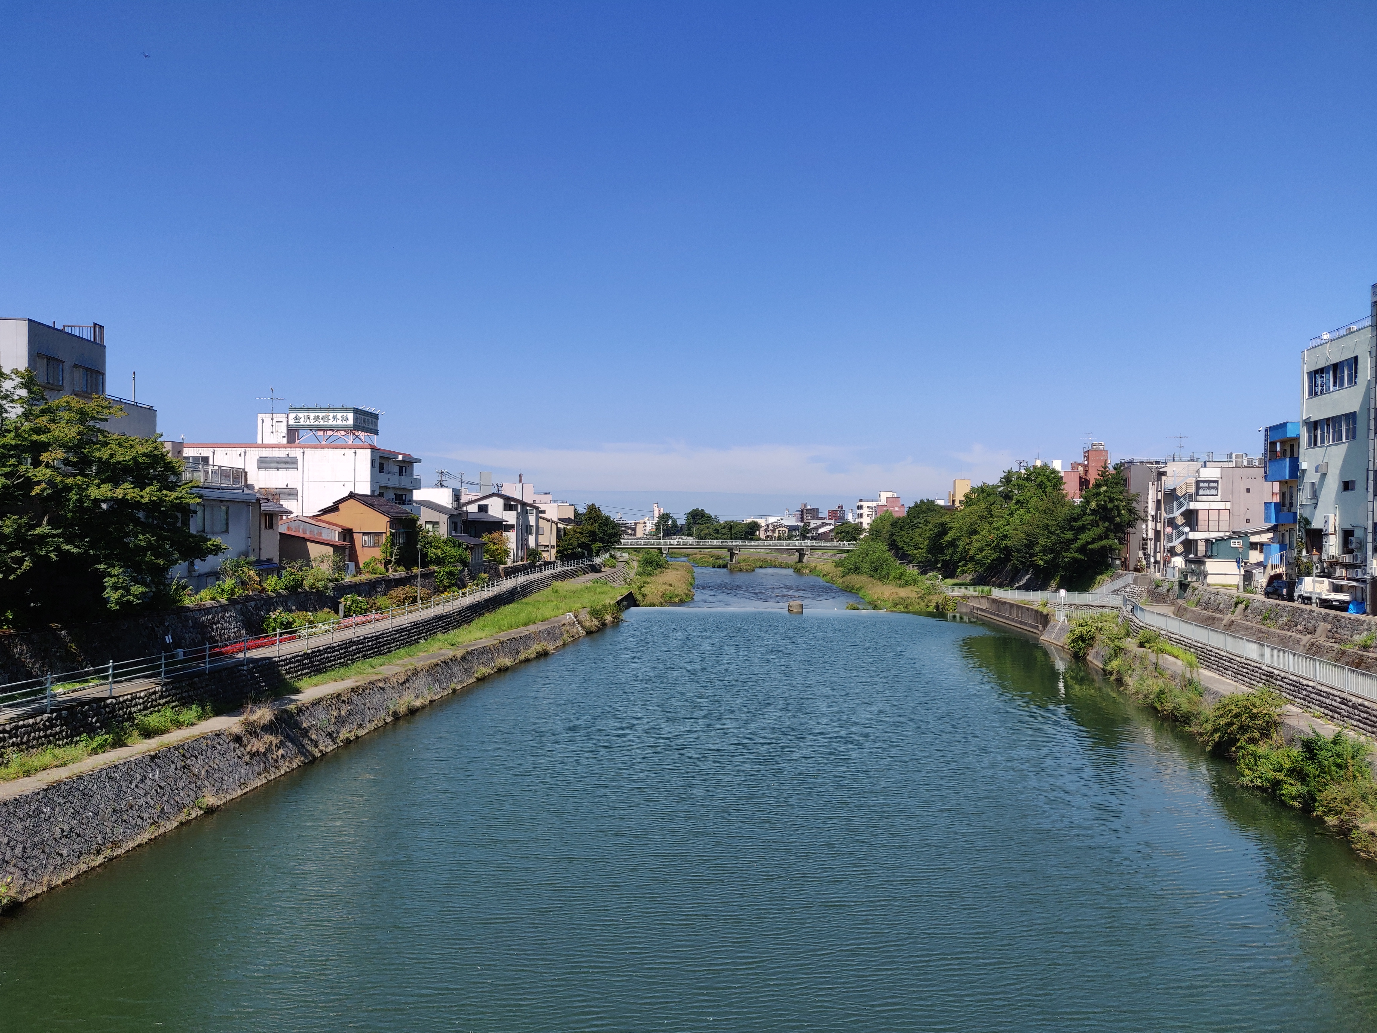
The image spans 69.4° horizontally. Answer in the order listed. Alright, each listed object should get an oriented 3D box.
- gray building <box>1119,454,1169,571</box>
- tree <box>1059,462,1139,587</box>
[{"bbox_3d":[52.600,-0.130,112.800,6.300,12.500,7.000,1,0,12],"label":"gray building"},{"bbox_3d":[39.800,0.800,97.000,7.000,12.000,6.800,0,-1,0],"label":"tree"}]

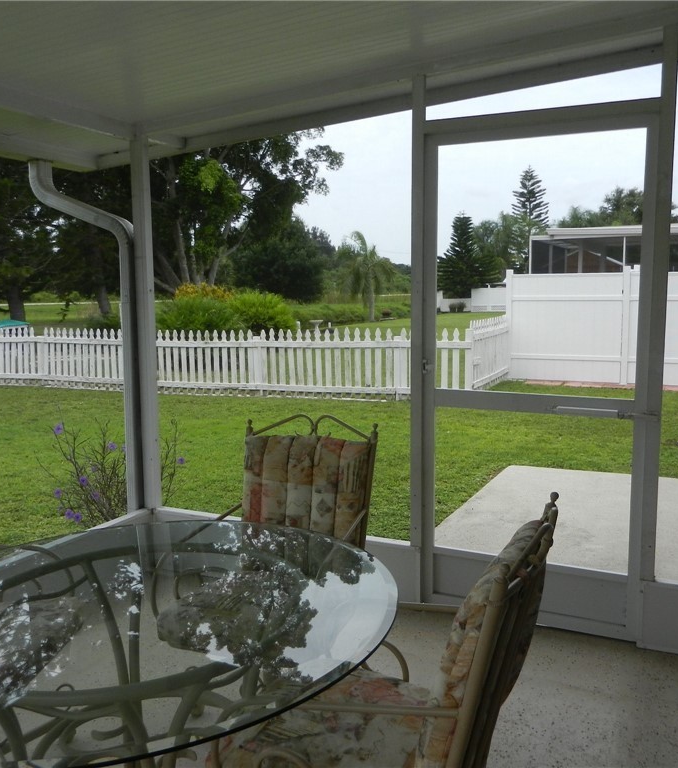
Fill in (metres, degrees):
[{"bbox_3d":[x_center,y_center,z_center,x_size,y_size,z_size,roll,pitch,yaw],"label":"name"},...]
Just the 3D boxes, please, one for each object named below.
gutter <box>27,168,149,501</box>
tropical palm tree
[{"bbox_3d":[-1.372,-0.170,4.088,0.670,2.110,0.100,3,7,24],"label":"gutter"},{"bbox_3d":[1.597,-5.800,40.097,3.300,4.950,3.300,0,7,0],"label":"tropical palm tree"}]

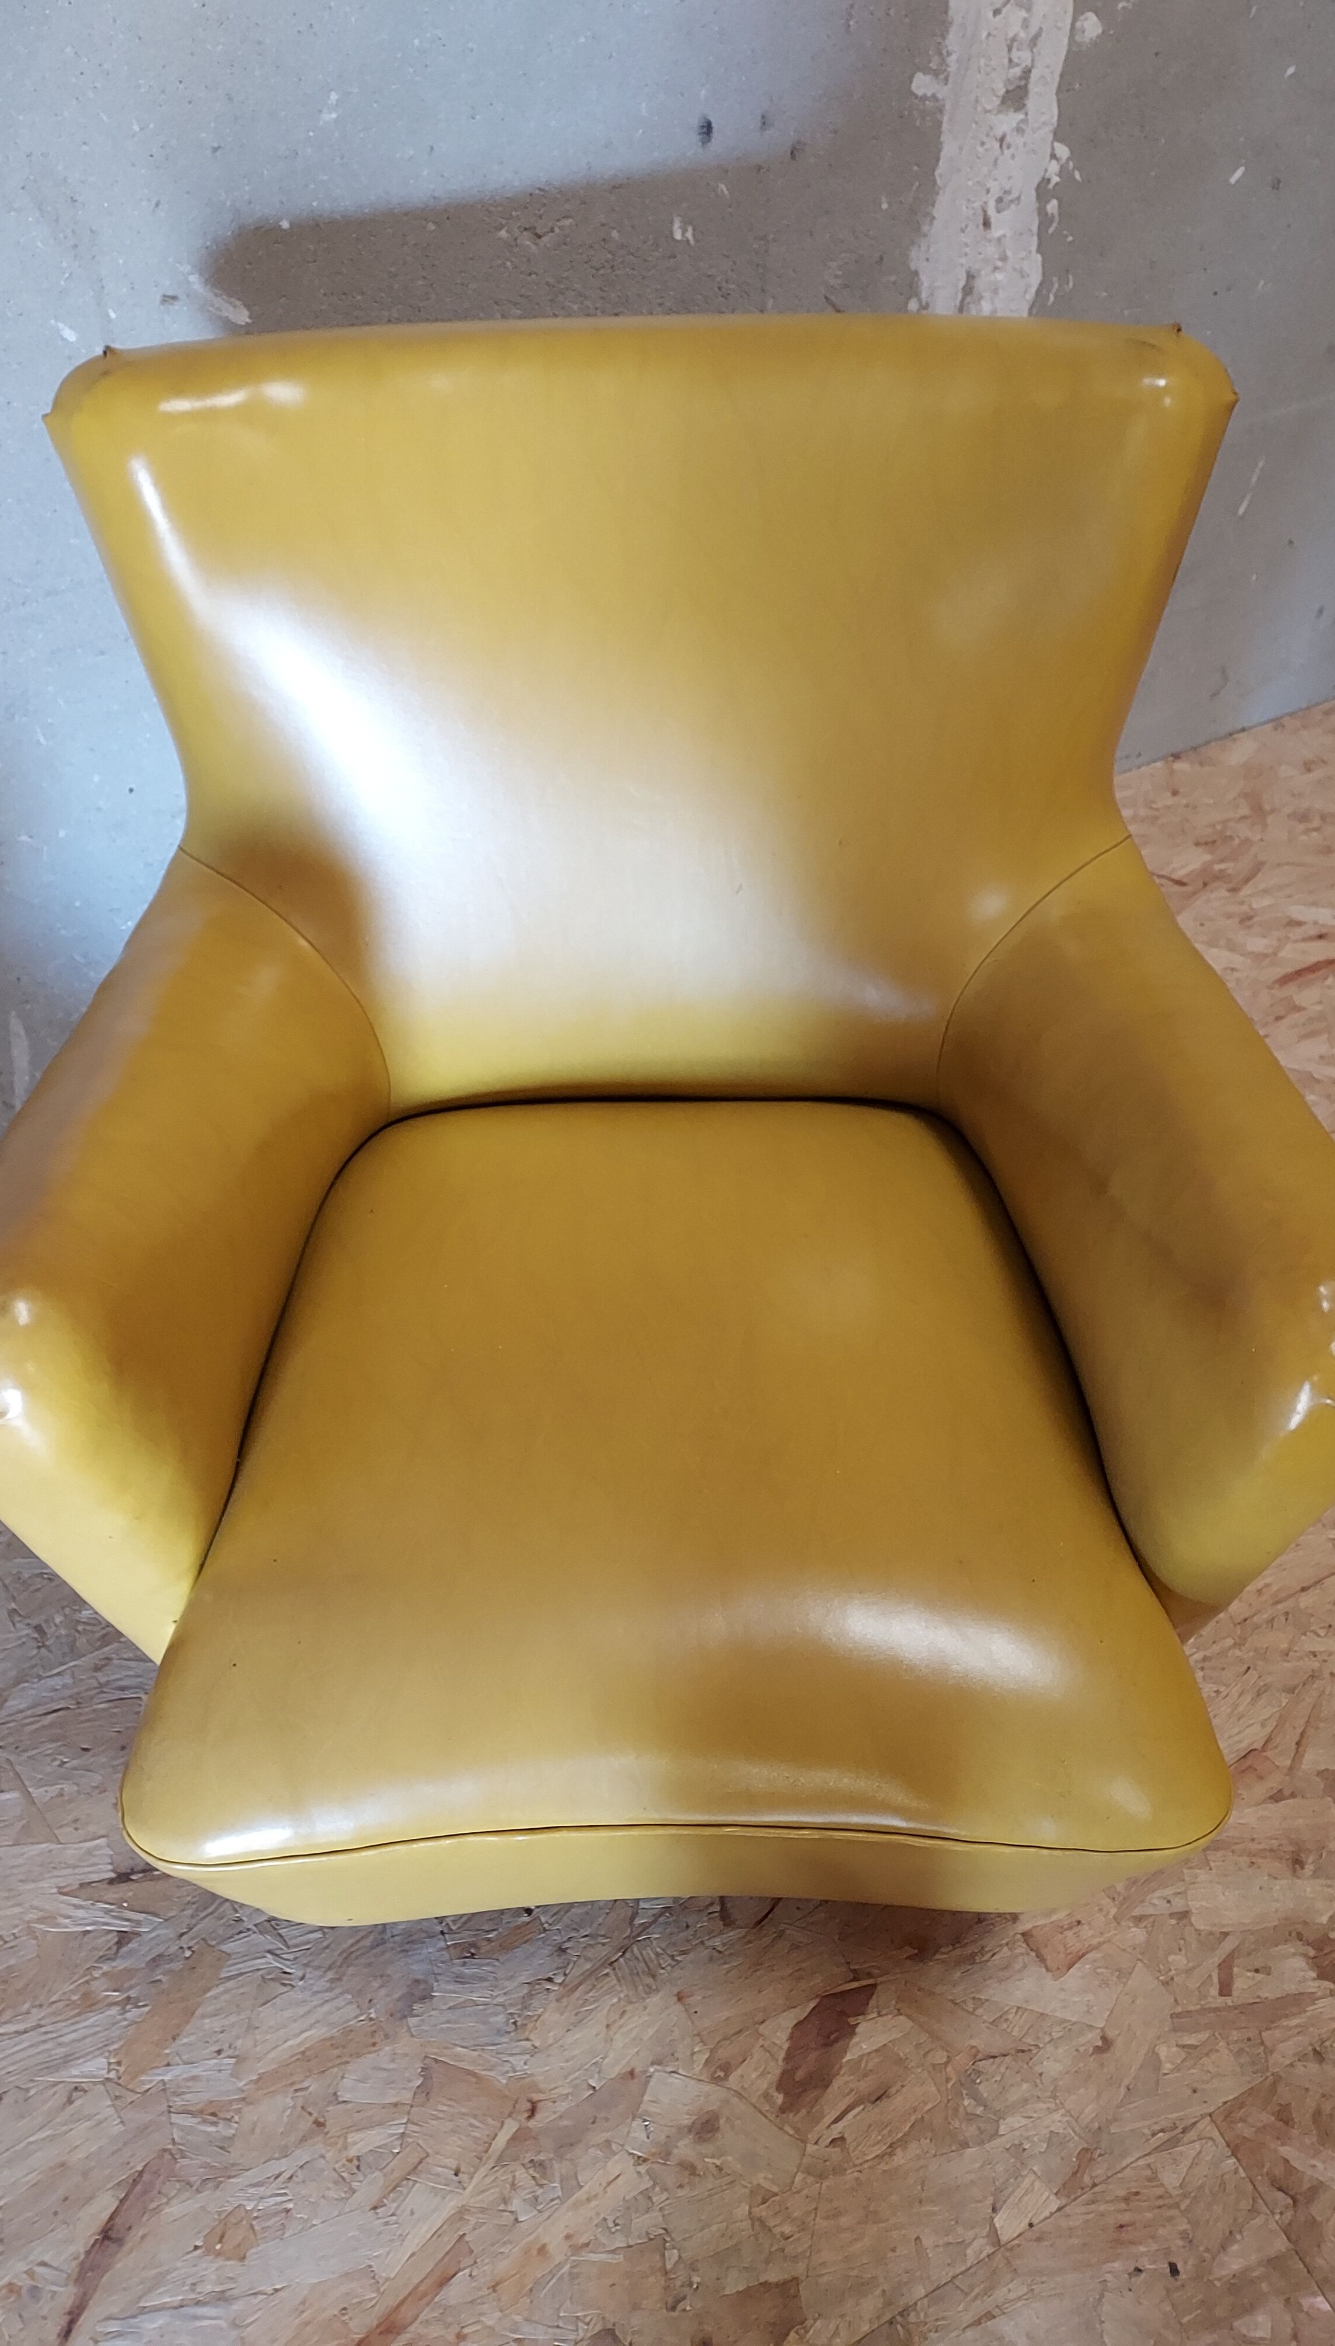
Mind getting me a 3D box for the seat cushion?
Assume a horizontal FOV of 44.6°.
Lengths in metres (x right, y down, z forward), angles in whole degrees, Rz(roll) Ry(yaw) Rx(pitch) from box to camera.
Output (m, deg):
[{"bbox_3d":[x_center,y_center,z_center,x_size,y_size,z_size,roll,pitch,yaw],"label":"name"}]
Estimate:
[{"bbox_3d":[0.000,0.187,1.060,0.585,0.165,0.550,-1,46,0],"label":"seat cushion"}]

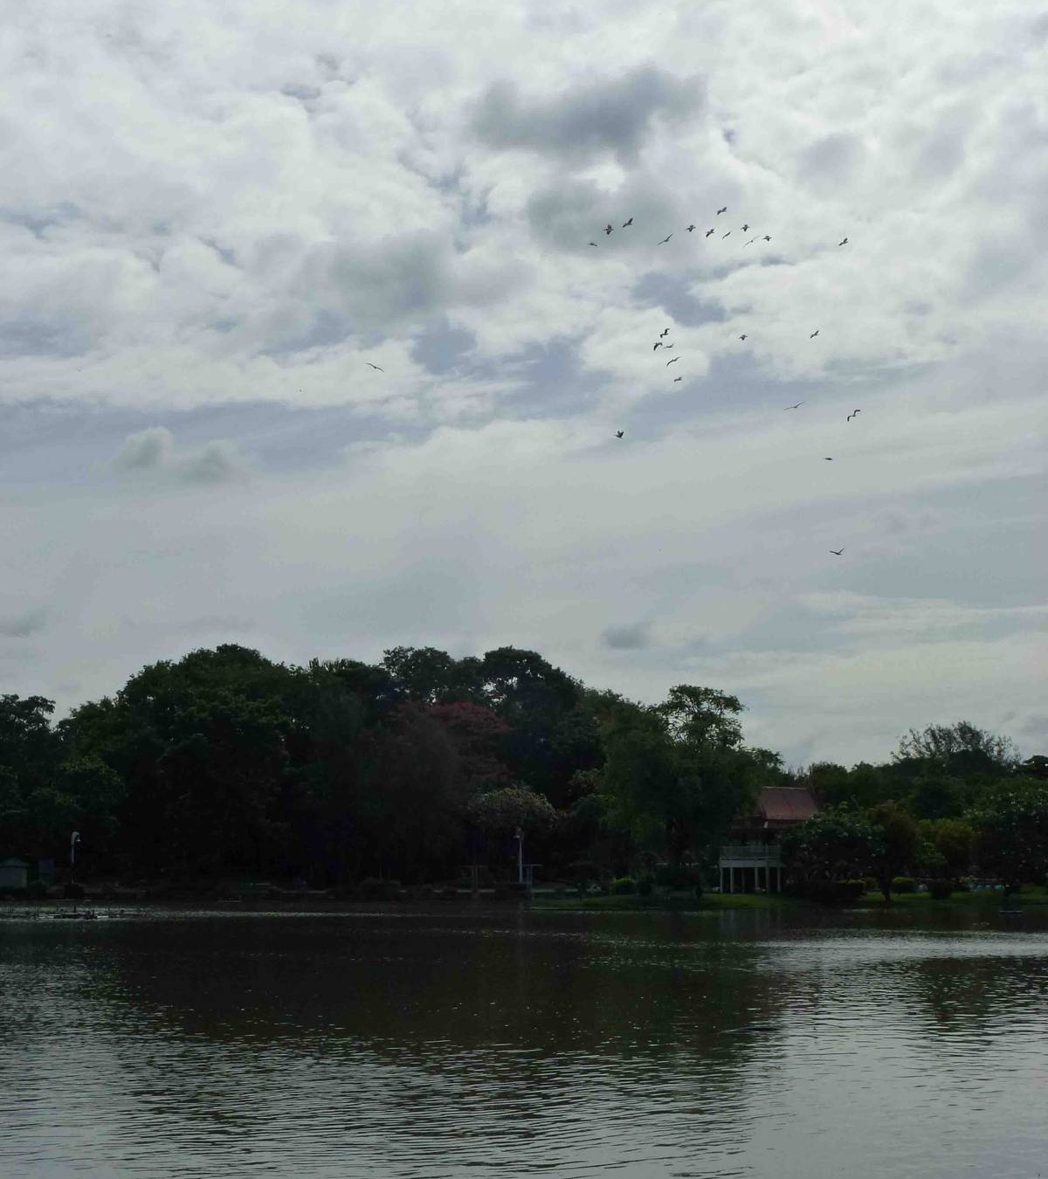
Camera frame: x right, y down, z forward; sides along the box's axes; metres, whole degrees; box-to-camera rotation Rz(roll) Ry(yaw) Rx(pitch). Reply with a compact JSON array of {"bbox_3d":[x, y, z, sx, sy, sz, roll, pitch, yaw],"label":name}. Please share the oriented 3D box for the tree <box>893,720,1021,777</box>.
[{"bbox_3d":[40.433,19.859,185.000,12.000,14.500,11.000,-2,-8,12],"label":"tree"}]

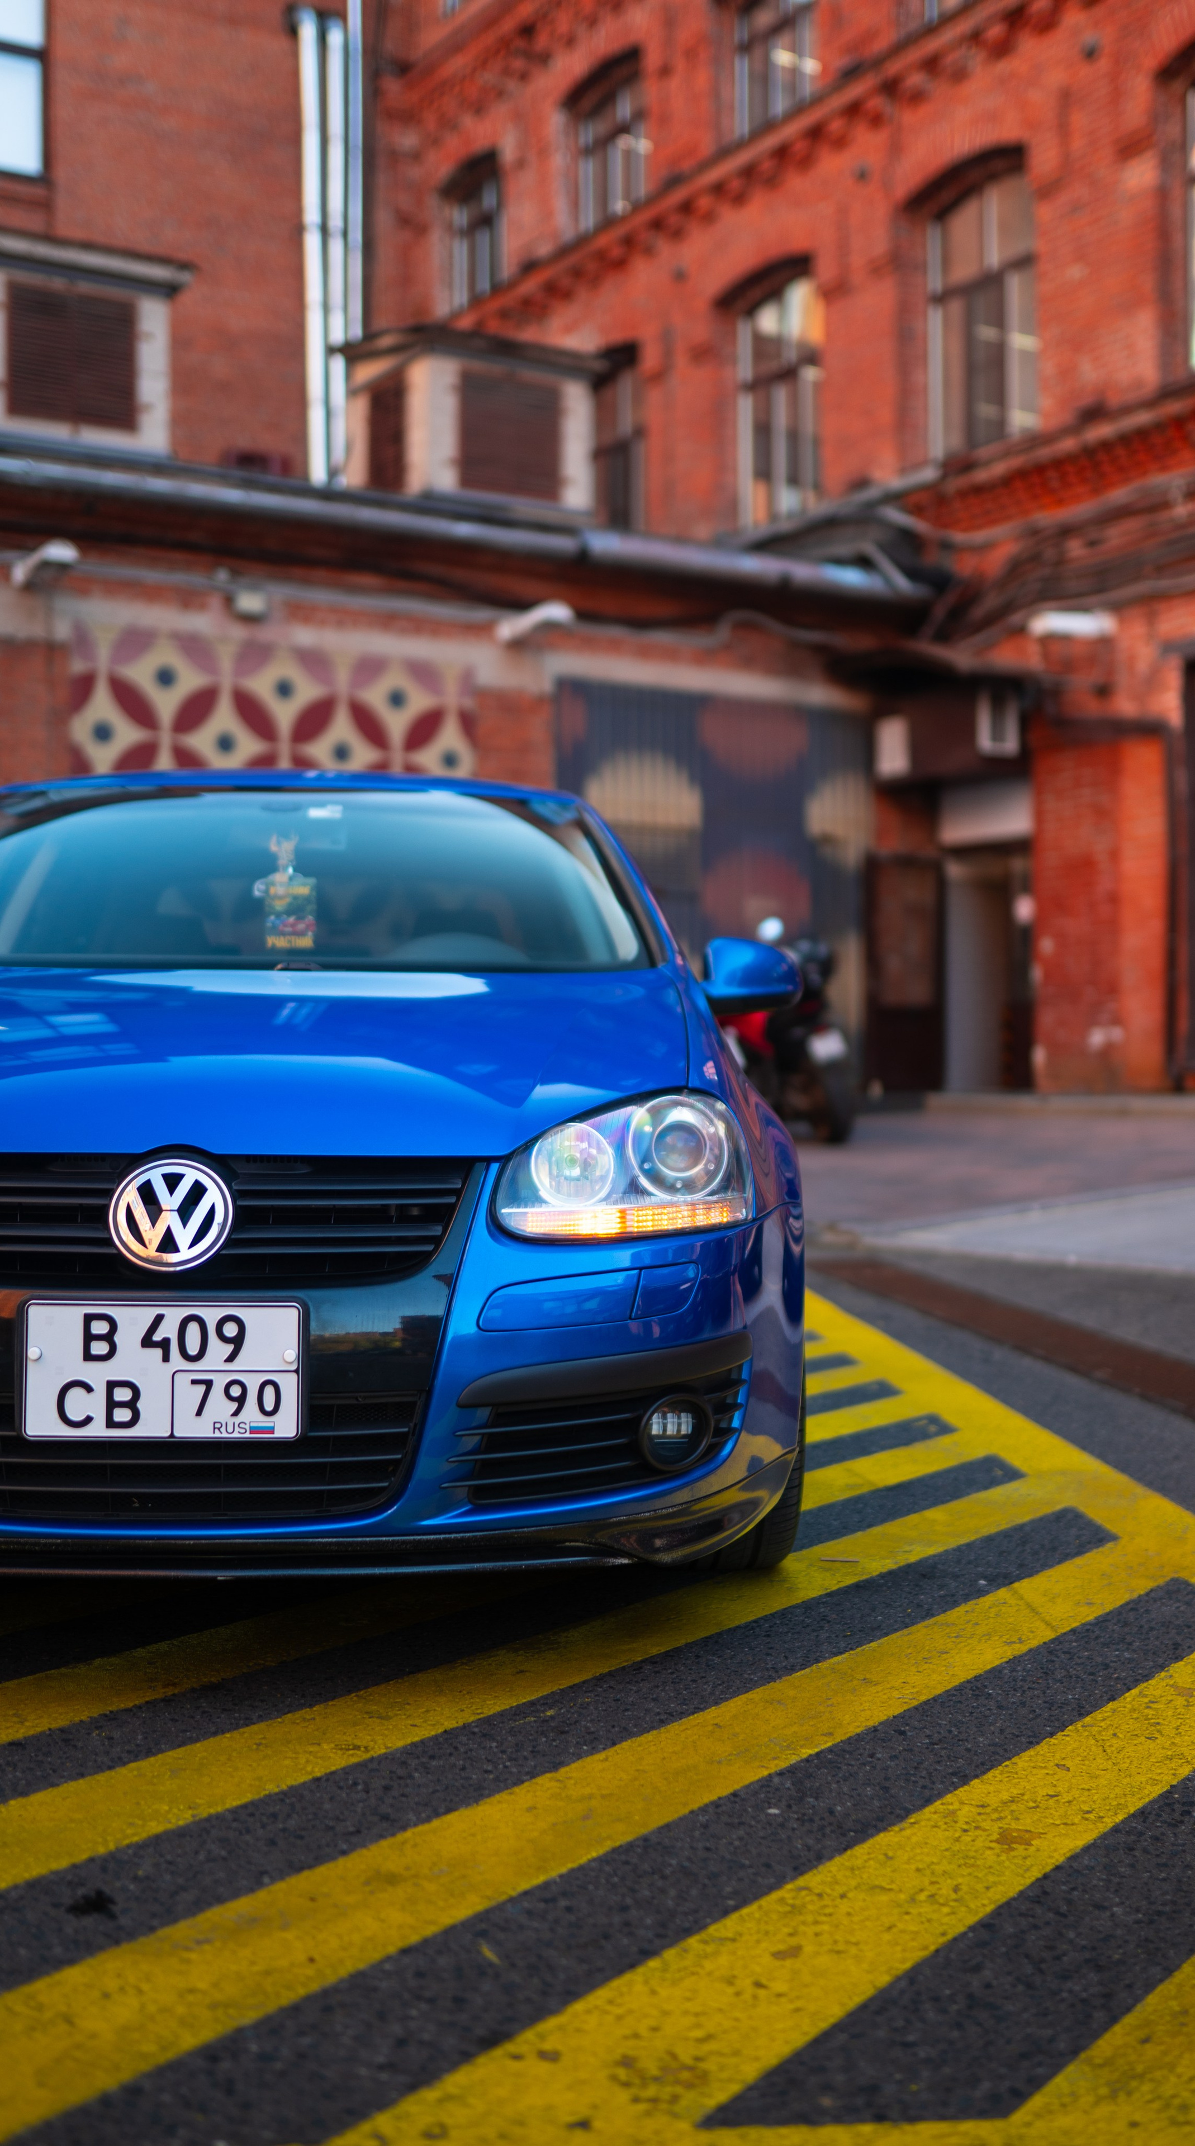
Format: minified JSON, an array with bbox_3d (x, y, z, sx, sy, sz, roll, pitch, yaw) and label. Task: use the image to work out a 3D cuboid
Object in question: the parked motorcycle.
[{"bbox_3d":[0.880,-0.240,11.700,0.780,1.220,2.050,0,-1,-27],"label":"parked motorcycle"}]

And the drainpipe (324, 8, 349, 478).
[{"bbox_3d":[-3.038,-9.618,24.300,0.200,5.550,0.220,0,-1,-27],"label":"drainpipe"}]

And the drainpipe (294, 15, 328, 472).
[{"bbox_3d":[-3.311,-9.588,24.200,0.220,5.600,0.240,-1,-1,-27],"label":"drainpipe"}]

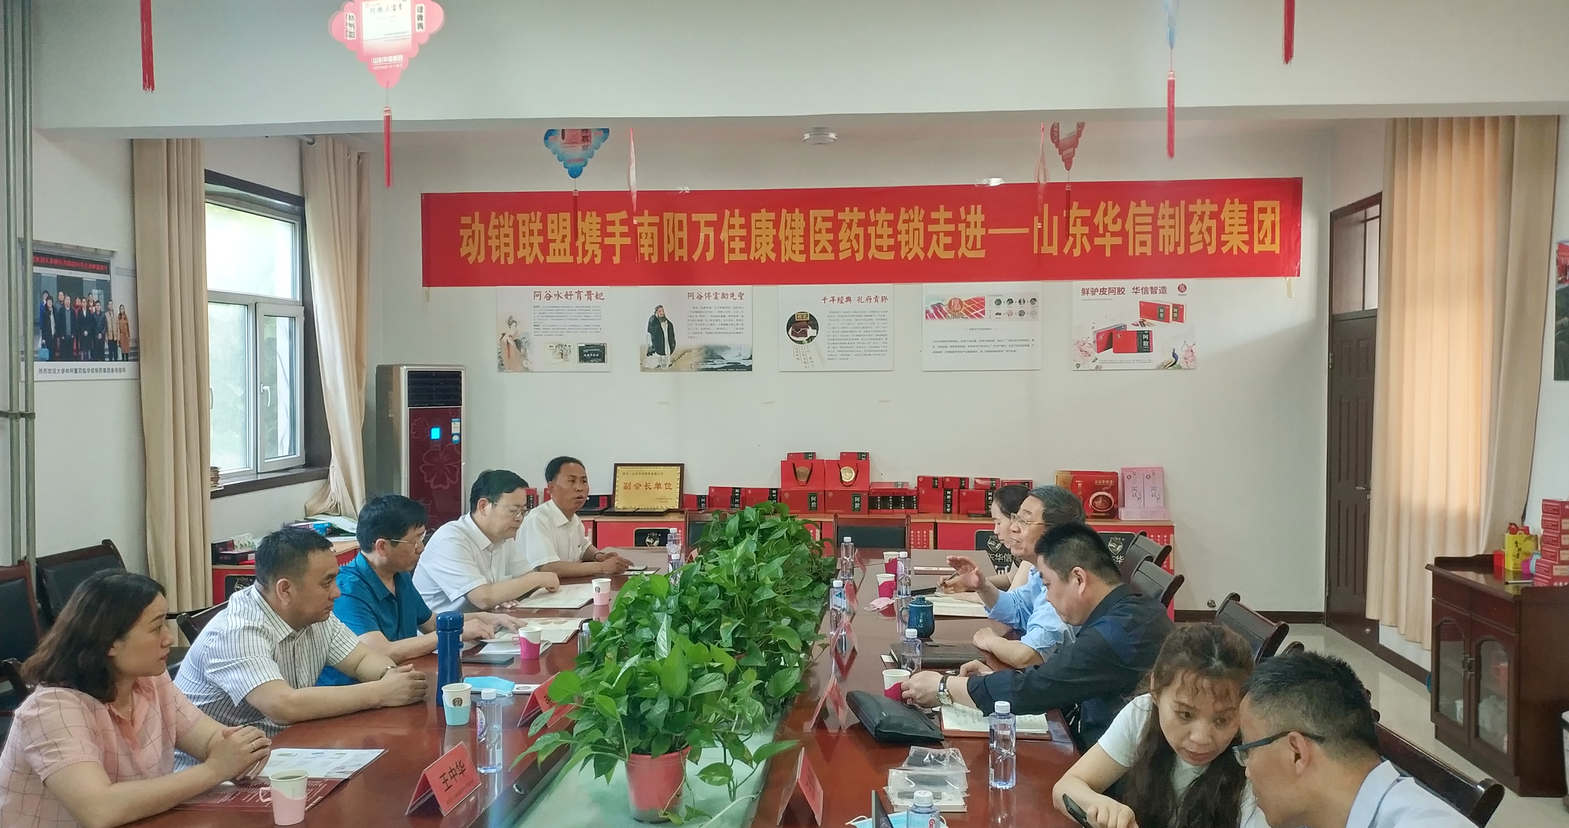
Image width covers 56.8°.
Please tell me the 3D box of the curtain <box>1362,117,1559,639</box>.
[{"bbox_3d":[3.299,-0.242,7.266,0.180,2.900,2.420,0,1,5],"label":"curtain"}]

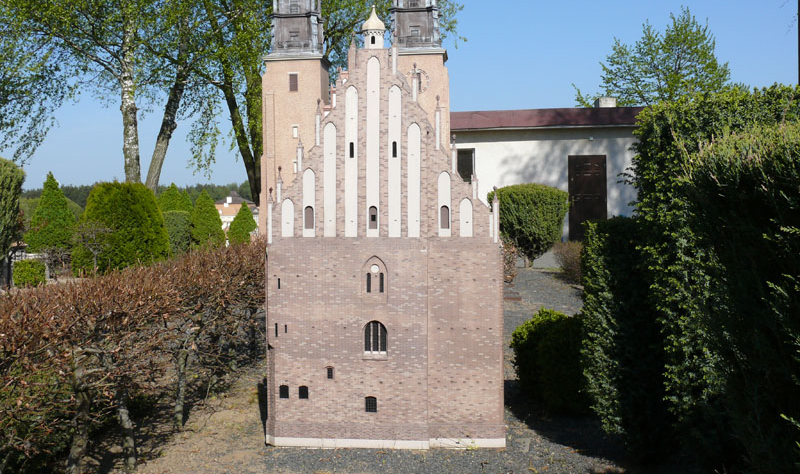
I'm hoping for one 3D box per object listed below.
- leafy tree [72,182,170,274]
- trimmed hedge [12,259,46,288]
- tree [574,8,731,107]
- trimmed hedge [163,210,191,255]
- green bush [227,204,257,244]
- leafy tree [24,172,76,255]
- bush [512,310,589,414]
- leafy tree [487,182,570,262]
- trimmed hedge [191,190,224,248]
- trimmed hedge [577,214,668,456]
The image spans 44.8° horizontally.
[{"bbox_3d":[-4.390,-0.134,15.300,1.545,1.482,1.500,0,1,0],"label":"leafy tree"},{"bbox_3d":[-5.115,0.511,13.400,0.469,0.400,0.450,0,1,0],"label":"trimmed hedge"},{"bbox_3d":[9.141,-4.129,35.000,5.698,8.294,5.600,0,1,0],"label":"tree"},{"bbox_3d":[-4.339,-0.068,18.800,0.600,0.930,0.620,0,1,0],"label":"trimmed hedge"},{"bbox_3d":[-3.489,-0.244,21.500,0.665,0.997,0.660,0,1,0],"label":"green bush"},{"bbox_3d":[-6.302,-0.361,17.500,0.938,1.641,0.950,0,1,0],"label":"leafy tree"},{"bbox_3d":[1.118,0.846,6.700,0.697,0.607,0.720,0,1,0],"label":"bush"},{"bbox_3d":[2.145,-0.184,16.200,1.335,1.419,1.300,0,1,0],"label":"leafy tree"},{"bbox_3d":[-3.857,-0.311,19.500,0.703,1.286,0.720,0,1,0],"label":"trimmed hedge"},{"bbox_3d":[1.377,0.557,5.750,0.592,1.333,0.650,0,1,0],"label":"trimmed hedge"}]

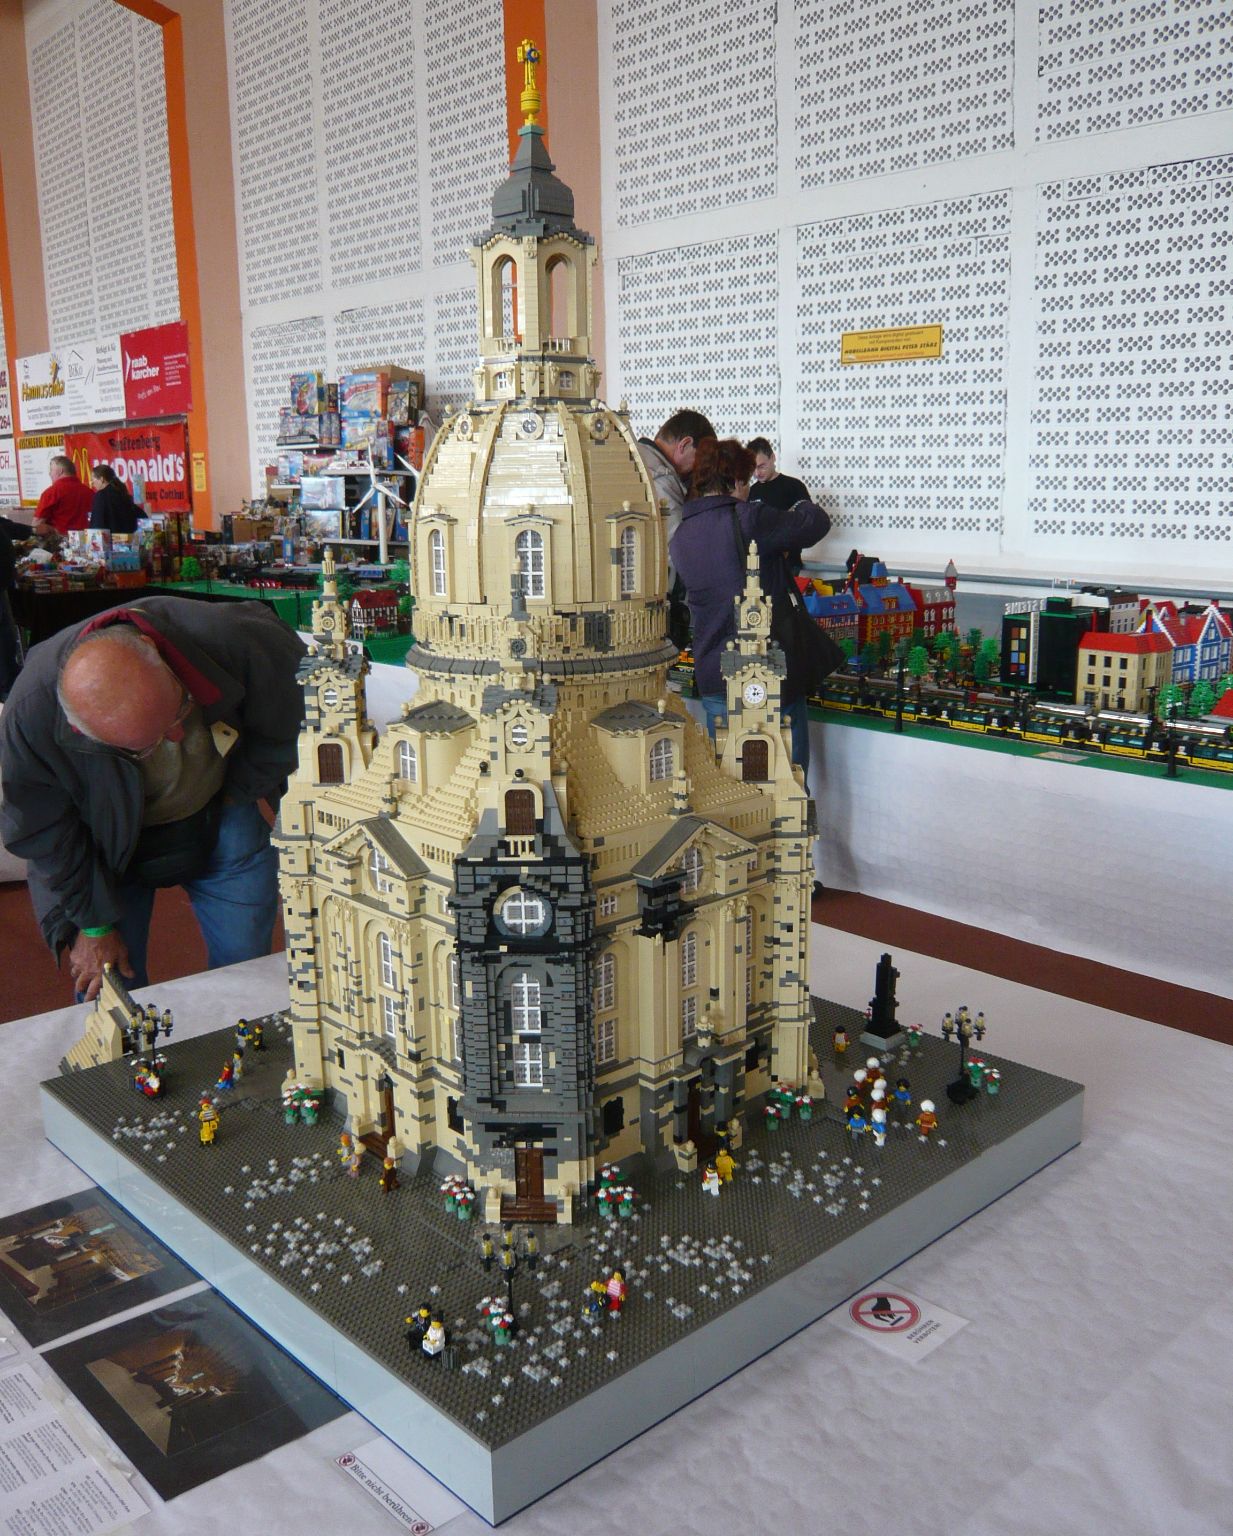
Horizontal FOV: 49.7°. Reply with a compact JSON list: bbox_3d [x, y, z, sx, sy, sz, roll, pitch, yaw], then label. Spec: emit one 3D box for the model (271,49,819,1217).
[{"bbox_3d":[-0.103,-0.219,1.754,0.645,1.335,0.680,-11,15,-42],"label":"model"}]

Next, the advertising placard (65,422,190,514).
[{"bbox_3d":[-6.332,-3.815,17.043,0.040,1.020,3.950,-11,16,-40],"label":"advertising placard"}]

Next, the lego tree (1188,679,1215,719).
[{"bbox_3d":[1.934,-0.221,4.400,0.090,0.140,0.090,-11,16,-40],"label":"lego tree"}]

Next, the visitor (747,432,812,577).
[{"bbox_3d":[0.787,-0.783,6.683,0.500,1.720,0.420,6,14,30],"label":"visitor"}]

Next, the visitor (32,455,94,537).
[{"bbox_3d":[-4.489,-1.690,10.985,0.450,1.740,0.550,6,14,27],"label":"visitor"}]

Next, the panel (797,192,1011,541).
[{"bbox_3d":[1.703,-2.376,8.051,0.080,1.900,1.550,-11,16,-40],"label":"panel"}]

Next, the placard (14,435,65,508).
[{"bbox_3d":[-8.332,-4.289,19.266,0.040,1.010,1.970,-11,16,-40],"label":"placard"}]

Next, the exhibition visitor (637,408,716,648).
[{"bbox_3d":[0.200,-0.436,4.987,0.550,1.760,0.520,-8,14,-29],"label":"exhibition visitor"}]

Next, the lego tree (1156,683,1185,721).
[{"bbox_3d":[1.834,-0.212,4.400,0.093,0.140,0.093,-11,16,-40],"label":"lego tree"}]

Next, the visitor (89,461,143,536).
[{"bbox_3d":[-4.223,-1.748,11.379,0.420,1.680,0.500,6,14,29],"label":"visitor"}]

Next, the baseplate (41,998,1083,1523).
[{"bbox_3d":[-0.084,0.482,1.855,1.024,0.079,1.024,-11,15,-42],"label":"baseplate"}]

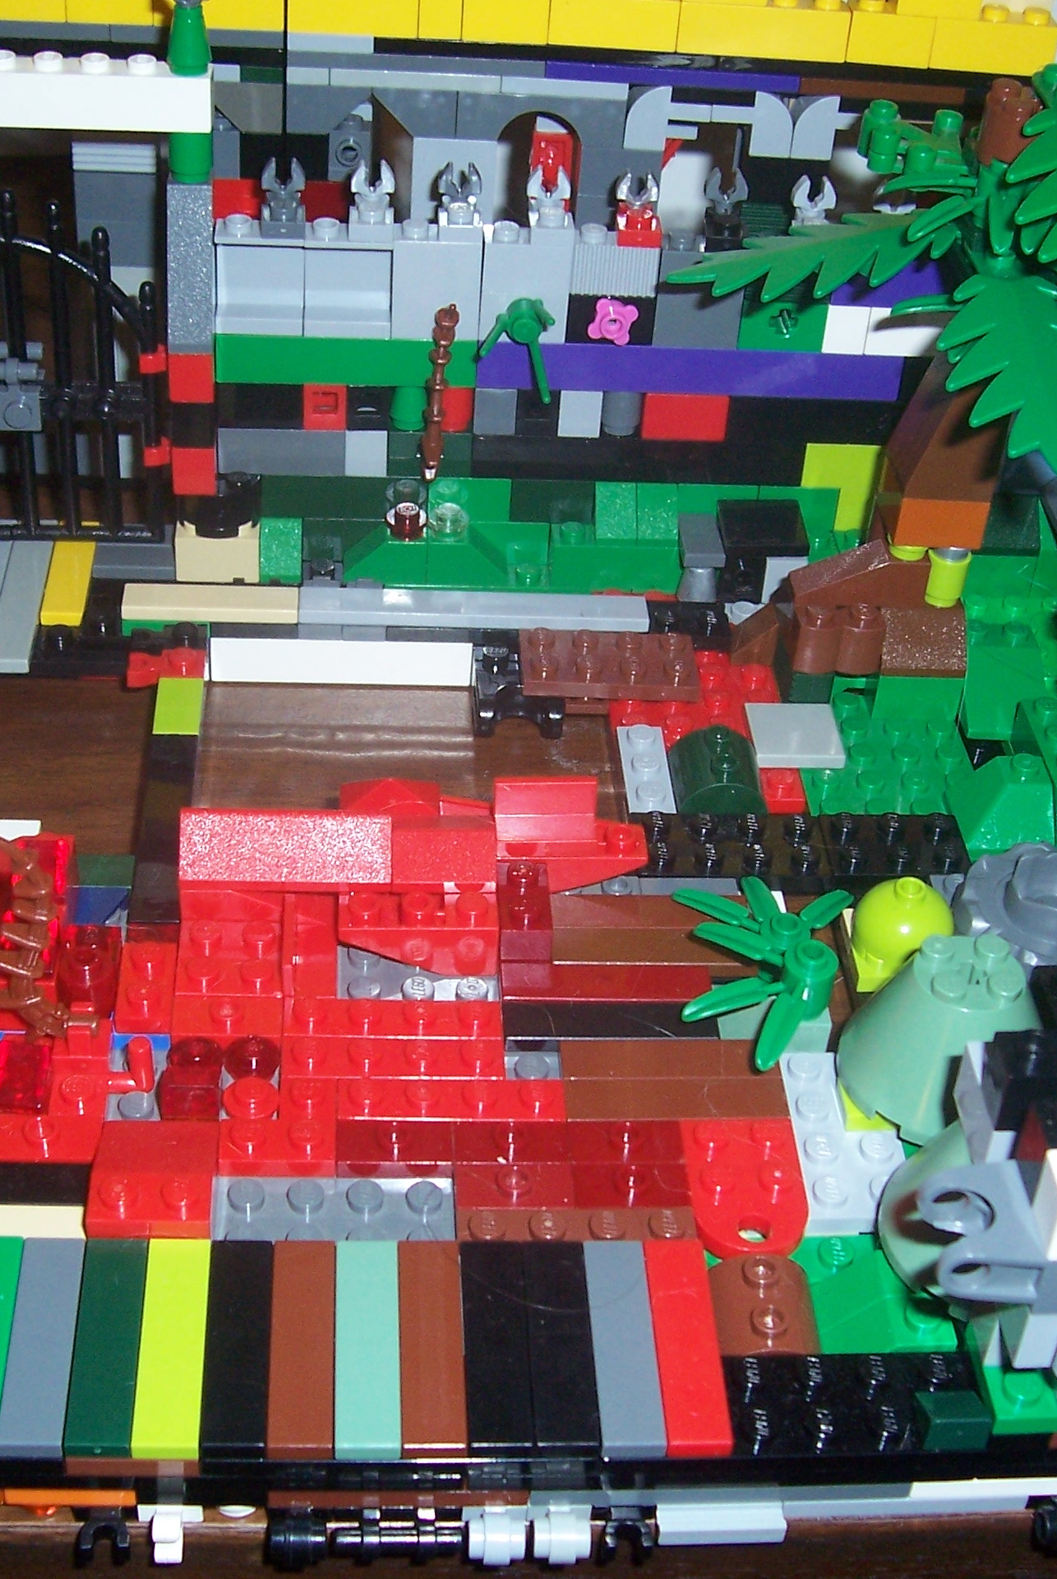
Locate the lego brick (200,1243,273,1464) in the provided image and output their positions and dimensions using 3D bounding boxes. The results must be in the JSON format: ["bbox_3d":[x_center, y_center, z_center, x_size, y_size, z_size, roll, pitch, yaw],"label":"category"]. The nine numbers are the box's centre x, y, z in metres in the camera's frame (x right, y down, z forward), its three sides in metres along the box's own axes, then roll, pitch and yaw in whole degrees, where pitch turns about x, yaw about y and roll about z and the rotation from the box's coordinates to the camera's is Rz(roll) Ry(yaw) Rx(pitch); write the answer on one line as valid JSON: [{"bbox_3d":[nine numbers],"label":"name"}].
[{"bbox_3d":[-0.036,0.069,0.257,0.008,0.003,0.032,1,35,-5],"label":"lego brick"}]

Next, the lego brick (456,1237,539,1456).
[{"bbox_3d":[-0.004,0.069,0.256,0.008,0.003,0.032,1,37,-5],"label":"lego brick"}]

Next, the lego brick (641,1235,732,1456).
[{"bbox_3d":[0.020,0.070,0.262,0.008,0.003,0.032,1,36,-5],"label":"lego brick"}]

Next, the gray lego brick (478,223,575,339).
[{"bbox_3d":[-0.001,-0.093,0.377,0.016,0.020,0.008,1,35,-5],"label":"gray lego brick"}]

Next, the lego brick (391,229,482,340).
[{"bbox_3d":[-0.017,-0.093,0.376,0.016,0.020,0.008,1,35,-5],"label":"lego brick"}]

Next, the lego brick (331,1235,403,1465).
[{"bbox_3d":[-0.020,0.069,0.257,0.008,0.003,0.032,1,37,-5],"label":"lego brick"}]

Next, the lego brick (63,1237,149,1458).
[{"bbox_3d":[-0.052,0.069,0.255,0.008,0.003,0.032,1,36,-5],"label":"lego brick"}]

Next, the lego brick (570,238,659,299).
[{"bbox_3d":[0.016,-0.096,0.376,0.016,0.010,0.008,1,35,-5],"label":"lego brick"}]

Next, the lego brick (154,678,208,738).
[{"bbox_3d":[-0.060,-0.013,0.359,0.008,0.003,0.016,1,37,-5],"label":"lego brick"}]

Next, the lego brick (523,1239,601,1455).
[{"bbox_3d":[0.004,0.070,0.259,0.008,0.003,0.032,1,37,-5],"label":"lego brick"}]

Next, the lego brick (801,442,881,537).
[{"bbox_3d":[0.061,-0.061,0.406,0.016,0.019,0.008,1,37,-5],"label":"lego brick"}]

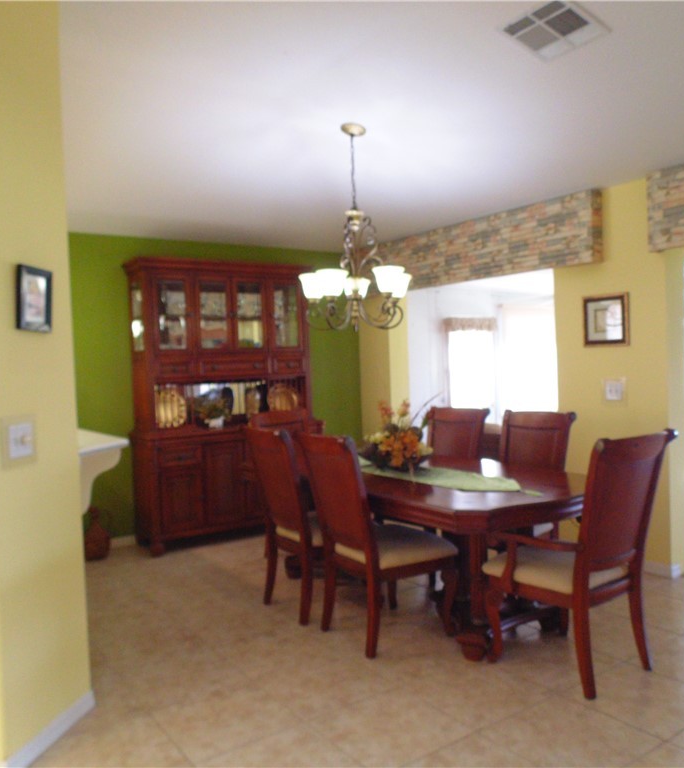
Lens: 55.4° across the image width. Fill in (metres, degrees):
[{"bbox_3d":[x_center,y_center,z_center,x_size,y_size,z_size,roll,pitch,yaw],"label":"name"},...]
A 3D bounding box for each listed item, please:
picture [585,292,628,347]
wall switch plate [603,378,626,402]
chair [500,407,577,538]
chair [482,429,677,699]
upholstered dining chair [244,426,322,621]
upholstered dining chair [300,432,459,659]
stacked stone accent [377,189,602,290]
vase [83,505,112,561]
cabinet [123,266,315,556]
[{"bbox_3d":[1.732,-0.419,4.293,0.025,0.326,0.312,-3,2,-35],"label":"picture"},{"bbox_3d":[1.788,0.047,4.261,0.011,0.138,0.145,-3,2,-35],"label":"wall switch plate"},{"bbox_3d":[0.966,0.710,3.807,0.679,1.056,0.500,-3,2,-35],"label":"chair"},{"bbox_3d":[1.037,0.733,2.919,0.607,1.056,0.715,-3,2,-35],"label":"chair"},{"bbox_3d":[-0.136,0.752,3.752,0.669,1.053,0.497,-3,2,-35],"label":"upholstered dining chair"},{"bbox_3d":[0.203,0.752,3.329,0.686,1.053,0.501,-3,2,-35],"label":"upholstered dining chair"},{"bbox_3d":[0.897,-1.034,5.341,0.145,0.483,2.691,-3,2,-35],"label":"stacked stone accent"},{"bbox_3d":[-1.853,1.109,4.886,0.204,0.397,0.204,-3,2,-35],"label":"vase"},{"bbox_3d":[-0.956,0.137,5.470,1.555,2.243,0.517,-3,2,-35],"label":"cabinet"}]

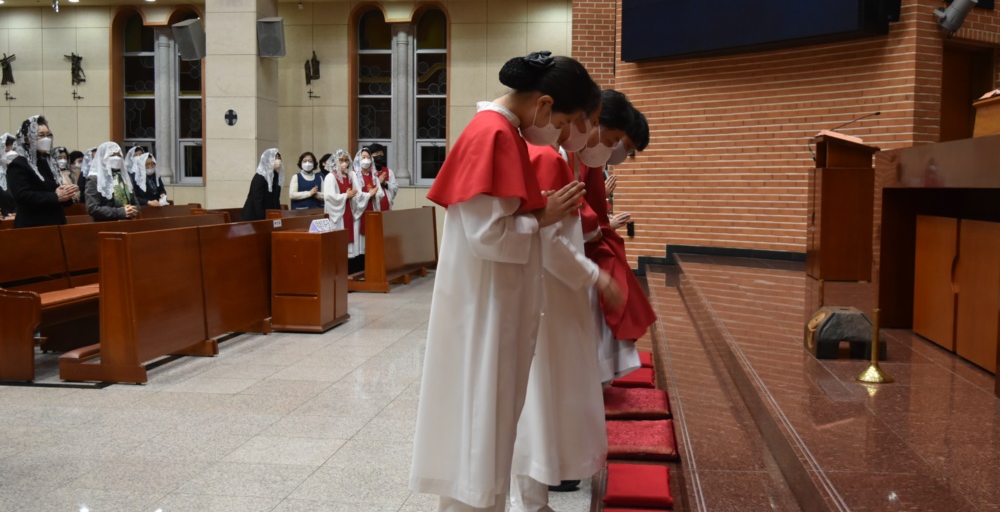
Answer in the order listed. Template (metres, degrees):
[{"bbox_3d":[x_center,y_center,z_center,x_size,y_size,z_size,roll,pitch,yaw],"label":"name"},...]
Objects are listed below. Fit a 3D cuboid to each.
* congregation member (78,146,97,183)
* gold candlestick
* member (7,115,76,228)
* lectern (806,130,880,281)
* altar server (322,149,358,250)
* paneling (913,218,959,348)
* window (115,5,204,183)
[{"bbox_3d":[-4.102,-0.334,10.030,0.340,1.521,0.460,2,4,27],"label":"congregation member"},{"bbox_3d":[1.341,0.317,3.595,0.128,0.265,0.128,1,4,7],"label":"gold candlestick"},{"bbox_3d":[-3.250,-0.177,7.107,0.430,1.637,0.460,1,4,15],"label":"member"},{"bbox_3d":[2.752,-0.404,8.034,0.460,1.160,0.560,1,4,7],"label":"lectern"},{"bbox_3d":[-1.790,-0.419,11.255,0.360,1.555,0.440,3,5,38],"label":"altar server"},{"bbox_3d":[1.989,0.106,4.548,0.030,0.575,0.660,1,4,7],"label":"paneling"},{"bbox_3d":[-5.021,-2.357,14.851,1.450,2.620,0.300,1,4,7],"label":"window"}]

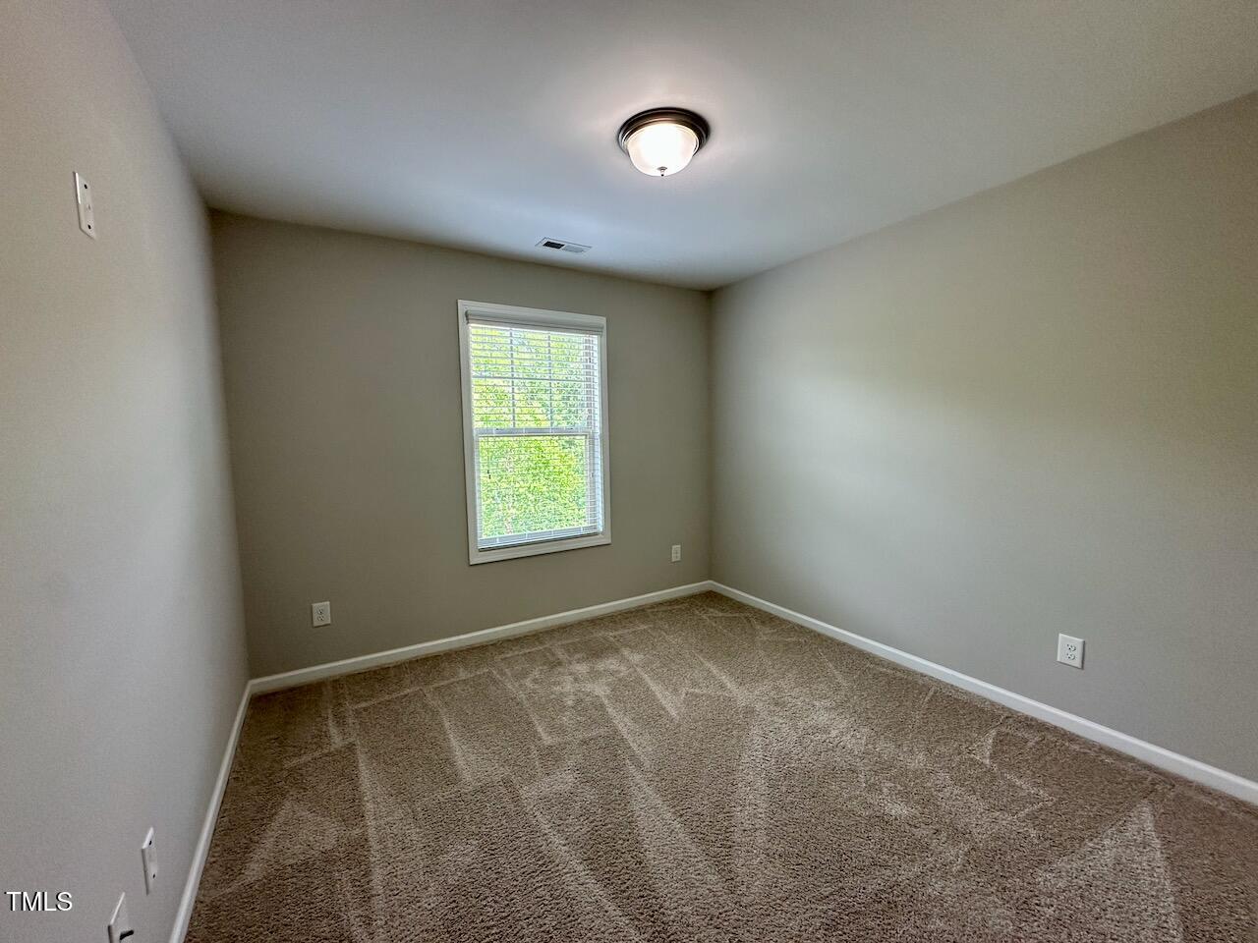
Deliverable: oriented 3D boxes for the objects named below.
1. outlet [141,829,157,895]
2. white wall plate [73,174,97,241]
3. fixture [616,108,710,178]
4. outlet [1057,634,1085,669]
[{"bbox_3d":[-1.117,0.914,1.193,0.010,0.123,0.080,-4,5,-31],"label":"outlet"},{"bbox_3d":[-1.128,-0.550,1.058,0.007,0.115,0.071,-4,5,-31],"label":"white wall plate"},{"bbox_3d":[0.129,-1.188,1.906,0.340,0.140,0.340,-1,5,0],"label":"fixture"},{"bbox_3d":[1.918,0.783,2.210,0.010,0.125,0.083,-4,5,-31],"label":"outlet"}]

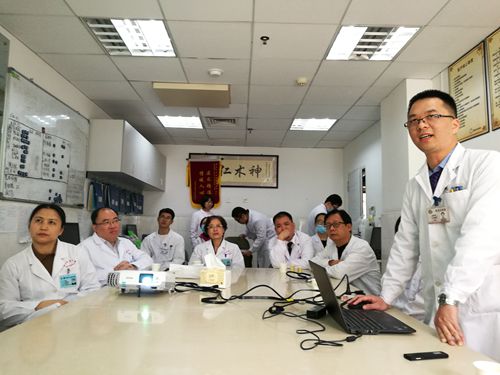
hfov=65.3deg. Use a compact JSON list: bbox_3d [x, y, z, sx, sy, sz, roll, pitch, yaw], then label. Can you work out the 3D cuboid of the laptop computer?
[{"bbox_3d":[0.447,0.451,1.668,0.343,0.238,0.368,2,-6,-6],"label":"laptop computer"}]

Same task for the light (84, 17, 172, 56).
[{"bbox_3d":[-0.876,-1.150,2.982,0.600,0.070,0.591,1,-6,-1],"label":"light"}]

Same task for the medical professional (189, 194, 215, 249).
[{"bbox_3d":[-0.653,0.911,5.515,0.470,1.595,0.320,3,-6,-21],"label":"medical professional"}]

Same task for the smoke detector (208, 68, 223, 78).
[{"bbox_3d":[-0.308,-1.041,3.530,0.130,0.045,0.130,1,-6,-1],"label":"smoke detector"}]

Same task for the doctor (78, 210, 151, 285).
[{"bbox_3d":[-0.915,0.775,2.595,0.580,1.270,0.720,6,-8,-41],"label":"doctor"}]

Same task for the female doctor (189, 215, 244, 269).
[{"bbox_3d":[-0.326,0.900,3.800,0.540,1.270,0.720,1,-6,-3],"label":"female doctor"}]

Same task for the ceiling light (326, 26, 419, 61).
[{"bbox_3d":[0.924,-1.107,3.003,0.600,0.080,0.600,1,-6,-1],"label":"ceiling light"}]

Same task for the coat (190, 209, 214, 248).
[{"bbox_3d":[-0.614,0.787,5.435,0.460,1.000,0.300,3,-6,-15],"label":"coat"}]

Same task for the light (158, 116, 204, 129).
[{"bbox_3d":[-0.928,-0.902,5.334,0.600,0.070,0.591,1,-6,-1],"label":"light"}]

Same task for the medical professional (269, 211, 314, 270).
[{"bbox_3d":[0.373,0.877,3.570,0.540,1.305,0.680,0,-6,9],"label":"medical professional"}]

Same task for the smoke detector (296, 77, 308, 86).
[{"bbox_3d":[0.490,-1.000,3.704,0.115,0.050,0.115,1,-6,-1],"label":"smoke detector"}]

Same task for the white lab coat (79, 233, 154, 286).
[{"bbox_3d":[-0.969,0.633,2.788,0.520,0.620,0.420,6,-8,-38],"label":"white lab coat"}]

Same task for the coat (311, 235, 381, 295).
[{"bbox_3d":[0.753,0.682,3.012,0.520,0.620,0.420,-5,-8,44],"label":"coat"}]

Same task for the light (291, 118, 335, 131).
[{"bbox_3d":[0.865,-0.867,5.391,0.600,0.080,0.600,1,-6,-1],"label":"light"}]

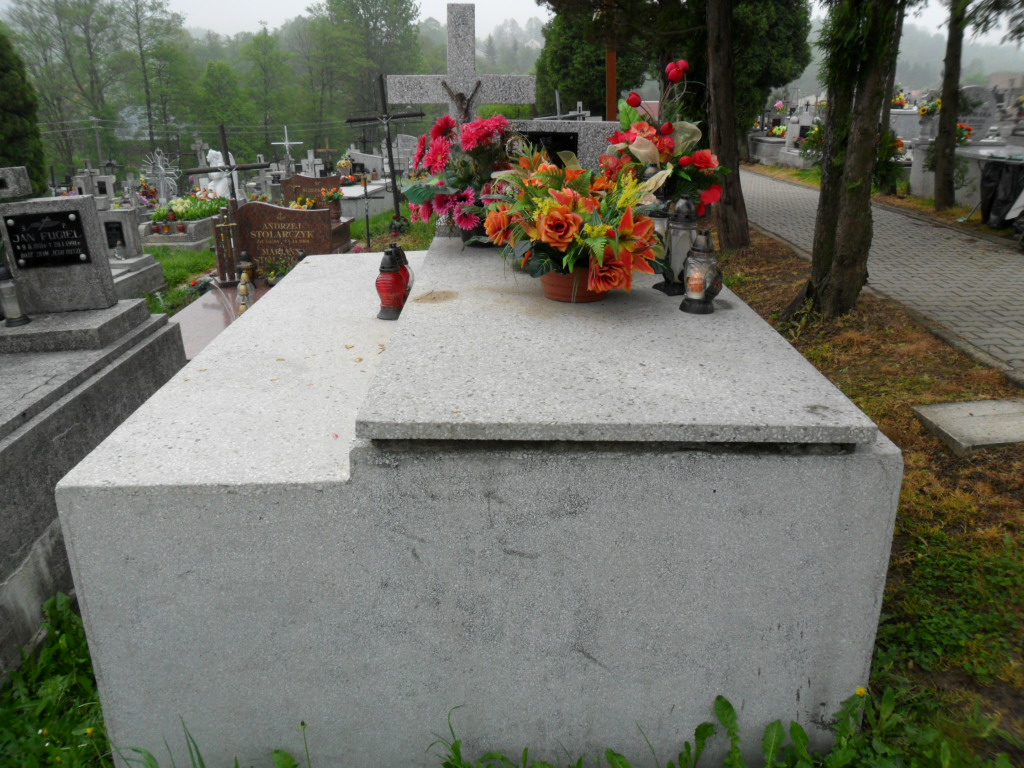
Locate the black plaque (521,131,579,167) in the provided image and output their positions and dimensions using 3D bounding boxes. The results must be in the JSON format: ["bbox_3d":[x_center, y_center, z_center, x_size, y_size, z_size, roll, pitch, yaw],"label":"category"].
[{"bbox_3d":[0.137,-0.954,3.383,0.286,0.210,0.020,0,20,0],"label":"black plaque"}]

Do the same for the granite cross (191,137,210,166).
[{"bbox_3d":[-5.551,-4.119,14.210,0.340,0.580,0.130,0,20,0],"label":"granite cross"}]

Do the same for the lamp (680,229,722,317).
[{"bbox_3d":[0.558,-0.344,2.394,0.115,0.245,0.115,0,21,0],"label":"lamp"}]

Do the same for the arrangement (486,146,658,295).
[{"bbox_3d":[0.182,-0.509,2.481,0.540,0.430,0.430,0,21,0],"label":"arrangement"}]

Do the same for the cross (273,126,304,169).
[{"bbox_3d":[-3.586,-3.762,12.758,0.510,0.700,0.070,0,20,0],"label":"cross"}]

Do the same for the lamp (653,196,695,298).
[{"bbox_3d":[0.544,-0.453,2.582,0.150,0.294,0.150,0,20,0],"label":"lamp"}]

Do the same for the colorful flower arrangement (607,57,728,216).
[{"bbox_3d":[0.569,-0.876,3.027,0.440,0.676,0.370,0,20,0],"label":"colorful flower arrangement"}]

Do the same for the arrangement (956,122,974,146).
[{"bbox_3d":[6.654,-3.685,11.798,0.310,0.350,0.290,0,20,0],"label":"arrangement"}]

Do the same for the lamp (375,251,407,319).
[{"bbox_3d":[-0.423,-0.354,2.786,0.108,0.240,0.108,0,21,0],"label":"lamp"}]

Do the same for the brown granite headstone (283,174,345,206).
[{"bbox_3d":[-1.900,-1.783,7.538,0.580,0.400,0.090,2,21,5],"label":"brown granite headstone"}]

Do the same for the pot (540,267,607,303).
[{"bbox_3d":[0.194,-0.340,2.561,0.215,0.115,0.215,0,21,0],"label":"pot"}]

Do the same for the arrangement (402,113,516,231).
[{"bbox_3d":[-0.205,-0.857,3.269,0.480,0.460,0.380,0,21,0],"label":"arrangement"}]

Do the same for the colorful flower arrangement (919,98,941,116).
[{"bbox_3d":[5.624,-3.698,10.683,0.360,0.270,0.330,0,21,0],"label":"colorful flower arrangement"}]

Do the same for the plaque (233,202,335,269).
[{"bbox_3d":[-1.520,-0.948,5.337,0.638,0.507,0.090,0,20,0],"label":"plaque"}]

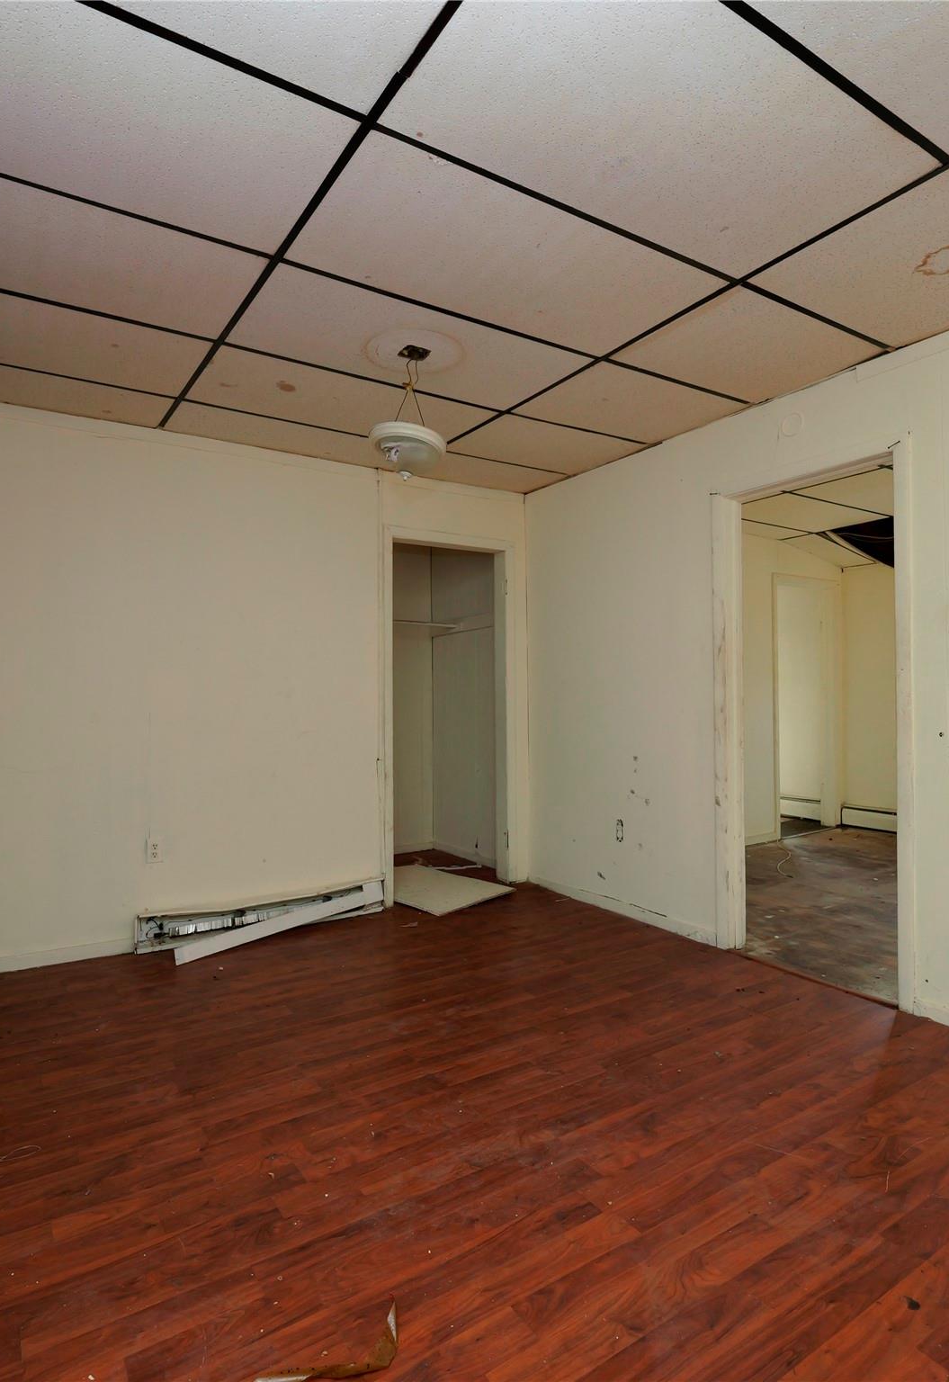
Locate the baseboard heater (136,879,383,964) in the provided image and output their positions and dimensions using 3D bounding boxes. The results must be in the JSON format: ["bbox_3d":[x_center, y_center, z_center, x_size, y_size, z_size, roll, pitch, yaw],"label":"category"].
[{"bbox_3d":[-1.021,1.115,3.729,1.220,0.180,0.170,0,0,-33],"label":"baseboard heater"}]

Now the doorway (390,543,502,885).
[{"bbox_3d":[-0.153,0.179,4.383,0.770,2.030,0.140,0,0,-33],"label":"doorway"}]

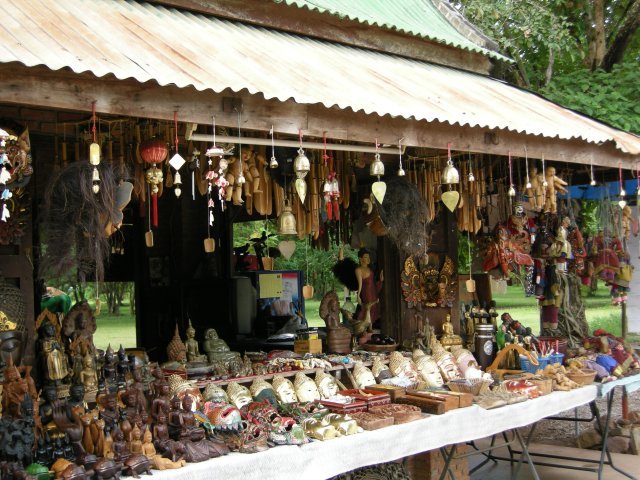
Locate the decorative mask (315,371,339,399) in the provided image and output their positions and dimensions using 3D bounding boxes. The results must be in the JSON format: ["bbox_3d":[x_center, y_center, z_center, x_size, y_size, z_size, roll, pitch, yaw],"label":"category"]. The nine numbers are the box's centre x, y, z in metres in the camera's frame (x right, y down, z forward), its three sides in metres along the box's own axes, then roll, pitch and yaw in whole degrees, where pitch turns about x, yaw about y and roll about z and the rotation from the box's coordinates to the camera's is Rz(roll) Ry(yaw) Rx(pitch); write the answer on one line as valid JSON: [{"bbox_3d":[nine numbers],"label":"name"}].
[{"bbox_3d":[0.039,0.755,4.626,0.112,0.170,0.076,0,-39,-42],"label":"decorative mask"}]

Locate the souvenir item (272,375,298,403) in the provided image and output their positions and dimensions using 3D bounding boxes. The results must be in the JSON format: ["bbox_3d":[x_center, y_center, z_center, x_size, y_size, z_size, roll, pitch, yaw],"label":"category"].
[{"bbox_3d":[-0.164,0.706,4.200,0.105,0.155,0.070,0,-41,-43],"label":"souvenir item"}]

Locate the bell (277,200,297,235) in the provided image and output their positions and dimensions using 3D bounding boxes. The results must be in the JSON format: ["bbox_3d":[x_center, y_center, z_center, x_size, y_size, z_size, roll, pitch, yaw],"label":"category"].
[{"bbox_3d":[-0.153,-0.106,4.050,0.090,0.160,0.090,-2,-2,0],"label":"bell"}]

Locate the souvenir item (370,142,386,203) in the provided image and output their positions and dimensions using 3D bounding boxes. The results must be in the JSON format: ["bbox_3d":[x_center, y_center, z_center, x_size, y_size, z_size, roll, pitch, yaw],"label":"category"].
[{"bbox_3d":[0.254,-0.297,3.850,0.066,0.278,0.060,-1,-1,6],"label":"souvenir item"}]

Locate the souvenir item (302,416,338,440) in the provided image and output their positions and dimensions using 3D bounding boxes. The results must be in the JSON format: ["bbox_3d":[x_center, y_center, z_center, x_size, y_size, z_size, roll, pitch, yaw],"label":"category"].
[{"bbox_3d":[0.003,0.794,3.756,0.090,0.075,0.140,0,-2,-42],"label":"souvenir item"}]

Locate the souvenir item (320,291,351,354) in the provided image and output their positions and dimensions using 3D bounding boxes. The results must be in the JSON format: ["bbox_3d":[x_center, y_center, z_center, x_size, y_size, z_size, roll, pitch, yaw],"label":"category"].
[{"bbox_3d":[0.090,0.480,5.200,0.150,0.375,0.150,0,-3,-42],"label":"souvenir item"}]

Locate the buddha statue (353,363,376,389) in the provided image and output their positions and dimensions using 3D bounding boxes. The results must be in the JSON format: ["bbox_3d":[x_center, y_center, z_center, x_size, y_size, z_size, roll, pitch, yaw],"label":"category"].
[{"bbox_3d":[0.241,0.741,4.806,0.113,0.171,0.077,0,-39,-42],"label":"buddha statue"}]

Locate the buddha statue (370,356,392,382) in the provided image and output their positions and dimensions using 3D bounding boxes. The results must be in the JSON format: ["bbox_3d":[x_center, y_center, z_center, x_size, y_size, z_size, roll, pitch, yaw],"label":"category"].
[{"bbox_3d":[0.337,0.700,4.750,0.100,0.155,0.070,0,-41,-43],"label":"buddha statue"}]

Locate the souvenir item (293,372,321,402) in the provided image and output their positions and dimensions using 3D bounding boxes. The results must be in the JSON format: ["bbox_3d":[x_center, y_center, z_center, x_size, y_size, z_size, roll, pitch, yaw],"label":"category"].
[{"bbox_3d":[-0.069,0.752,4.530,0.116,0.175,0.079,0,-39,-42],"label":"souvenir item"}]

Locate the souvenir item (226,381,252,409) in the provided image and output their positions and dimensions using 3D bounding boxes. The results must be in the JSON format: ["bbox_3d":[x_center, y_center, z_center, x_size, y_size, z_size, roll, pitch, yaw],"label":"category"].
[{"bbox_3d":[-0.386,0.742,4.250,0.103,0.156,0.070,0,-39,-42],"label":"souvenir item"}]

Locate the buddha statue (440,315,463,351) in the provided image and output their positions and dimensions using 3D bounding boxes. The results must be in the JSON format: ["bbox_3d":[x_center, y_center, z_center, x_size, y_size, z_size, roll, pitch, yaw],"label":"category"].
[{"bbox_3d":[0.785,0.551,5.300,0.125,0.210,0.090,-1,-3,-32],"label":"buddha statue"}]

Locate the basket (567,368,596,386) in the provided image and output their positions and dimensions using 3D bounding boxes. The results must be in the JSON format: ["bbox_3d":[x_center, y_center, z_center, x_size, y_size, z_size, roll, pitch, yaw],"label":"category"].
[{"bbox_3d":[1.429,0.750,4.850,0.150,0.070,0.150,0,-3,-43],"label":"basket"}]

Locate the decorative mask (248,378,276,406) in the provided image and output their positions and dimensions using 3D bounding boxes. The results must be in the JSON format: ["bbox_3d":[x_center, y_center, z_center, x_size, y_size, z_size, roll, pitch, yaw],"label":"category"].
[{"bbox_3d":[-0.281,0.746,4.342,0.107,0.162,0.073,0,-39,-42],"label":"decorative mask"}]

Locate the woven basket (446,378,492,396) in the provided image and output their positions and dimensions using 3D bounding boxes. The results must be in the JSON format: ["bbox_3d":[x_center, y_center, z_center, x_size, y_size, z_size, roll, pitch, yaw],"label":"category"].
[{"bbox_3d":[0.757,0.747,4.500,0.150,0.075,0.190,0,-3,-43],"label":"woven basket"}]

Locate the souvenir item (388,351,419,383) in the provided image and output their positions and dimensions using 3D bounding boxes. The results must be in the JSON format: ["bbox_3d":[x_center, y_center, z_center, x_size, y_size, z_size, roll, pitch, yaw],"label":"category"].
[{"bbox_3d":[0.471,0.719,5.011,0.141,0.214,0.096,0,-39,-42],"label":"souvenir item"}]

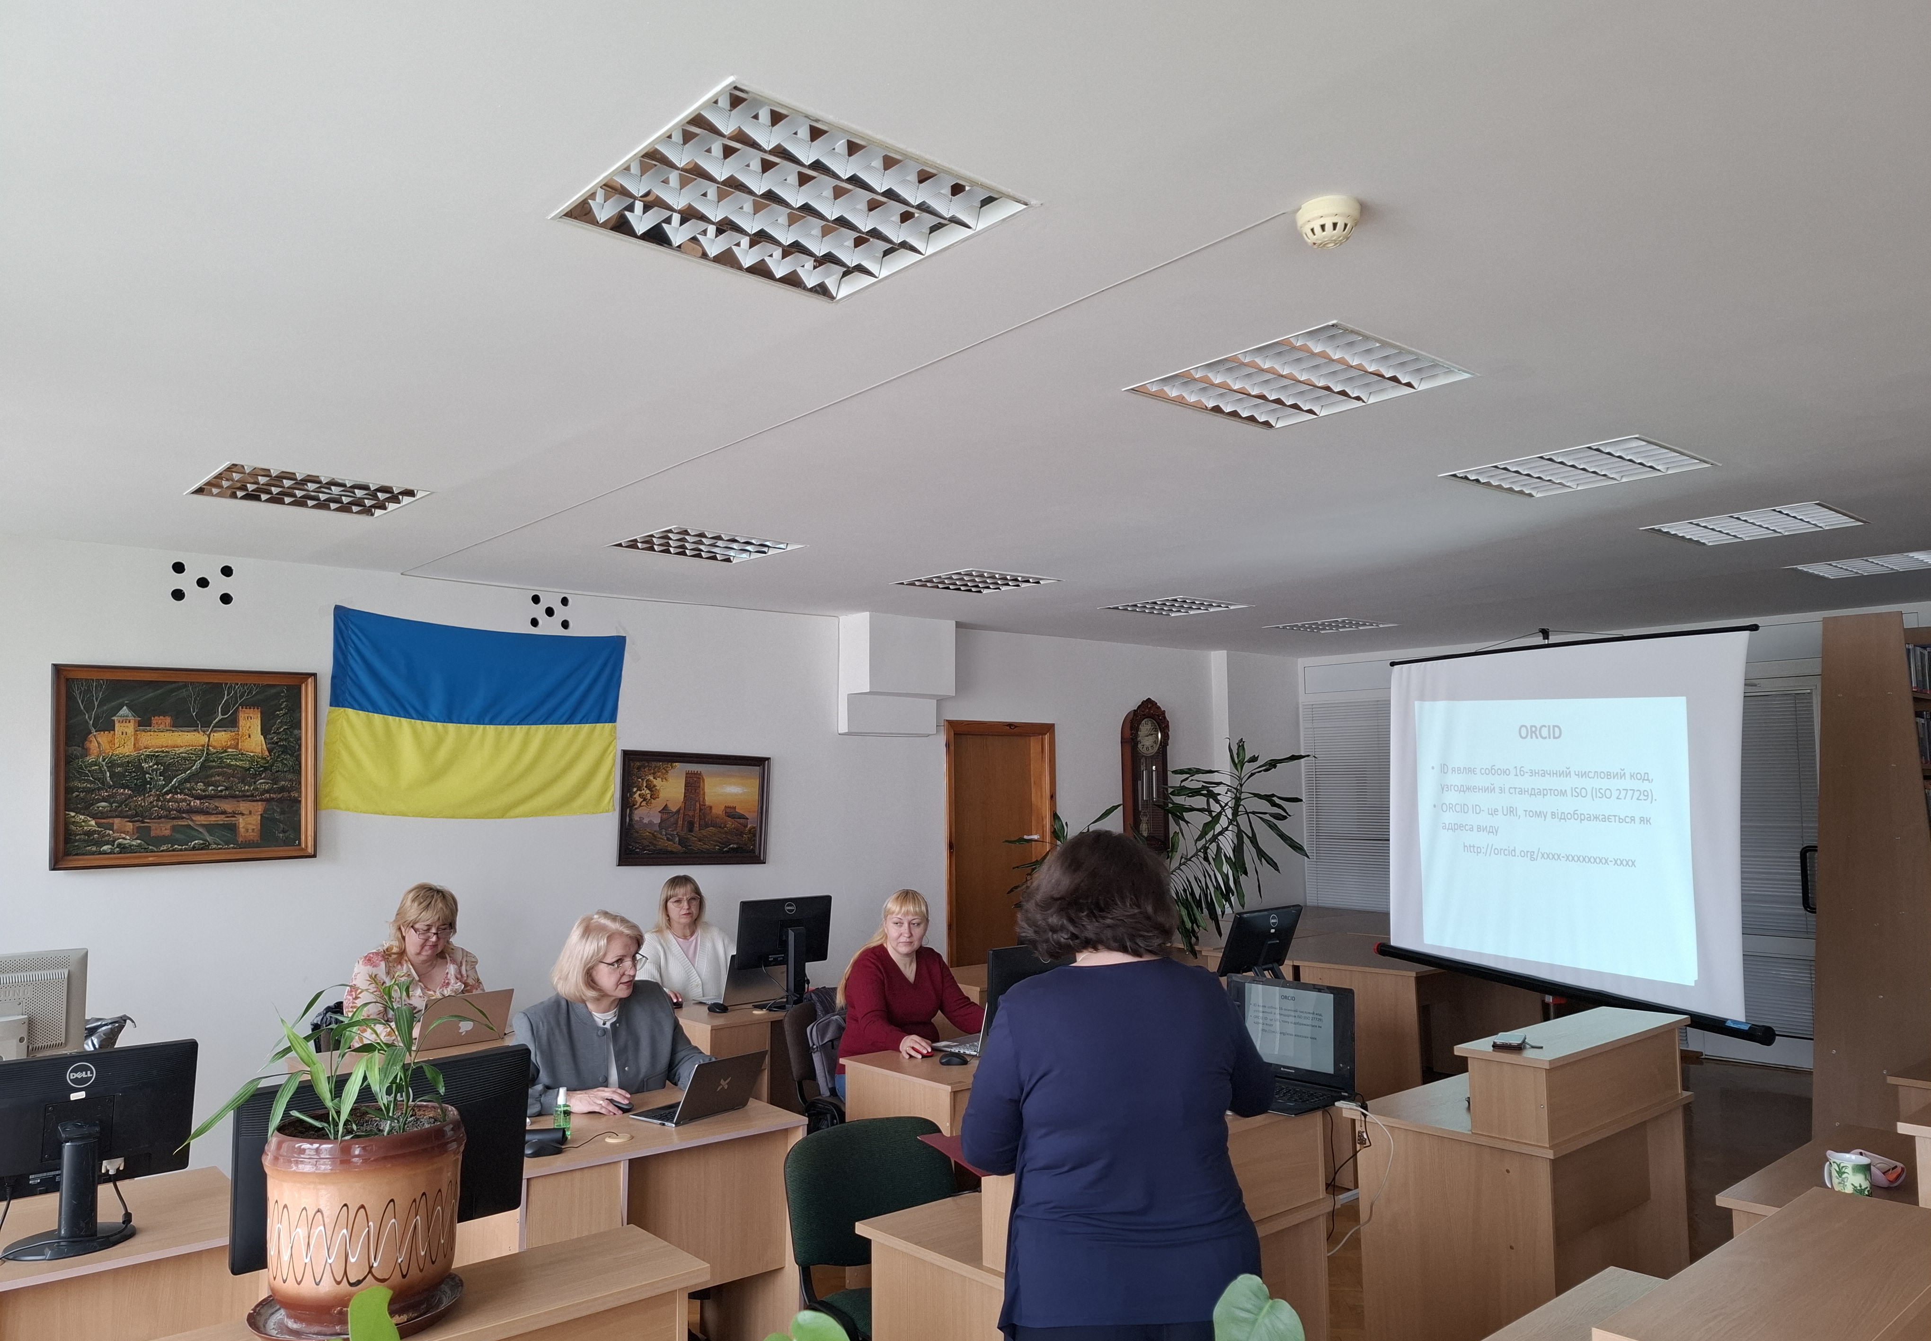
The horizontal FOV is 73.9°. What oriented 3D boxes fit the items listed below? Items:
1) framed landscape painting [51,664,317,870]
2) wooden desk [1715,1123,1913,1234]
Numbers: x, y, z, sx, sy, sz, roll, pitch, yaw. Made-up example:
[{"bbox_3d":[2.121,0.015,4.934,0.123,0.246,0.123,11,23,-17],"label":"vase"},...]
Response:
[{"bbox_3d":[-3.269,0.406,5.424,0.973,0.817,0.050,4,-6,-41],"label":"framed landscape painting"},{"bbox_3d":[2.308,1.601,3.023,0.960,0.755,0.600,4,-6,-40],"label":"wooden desk"}]

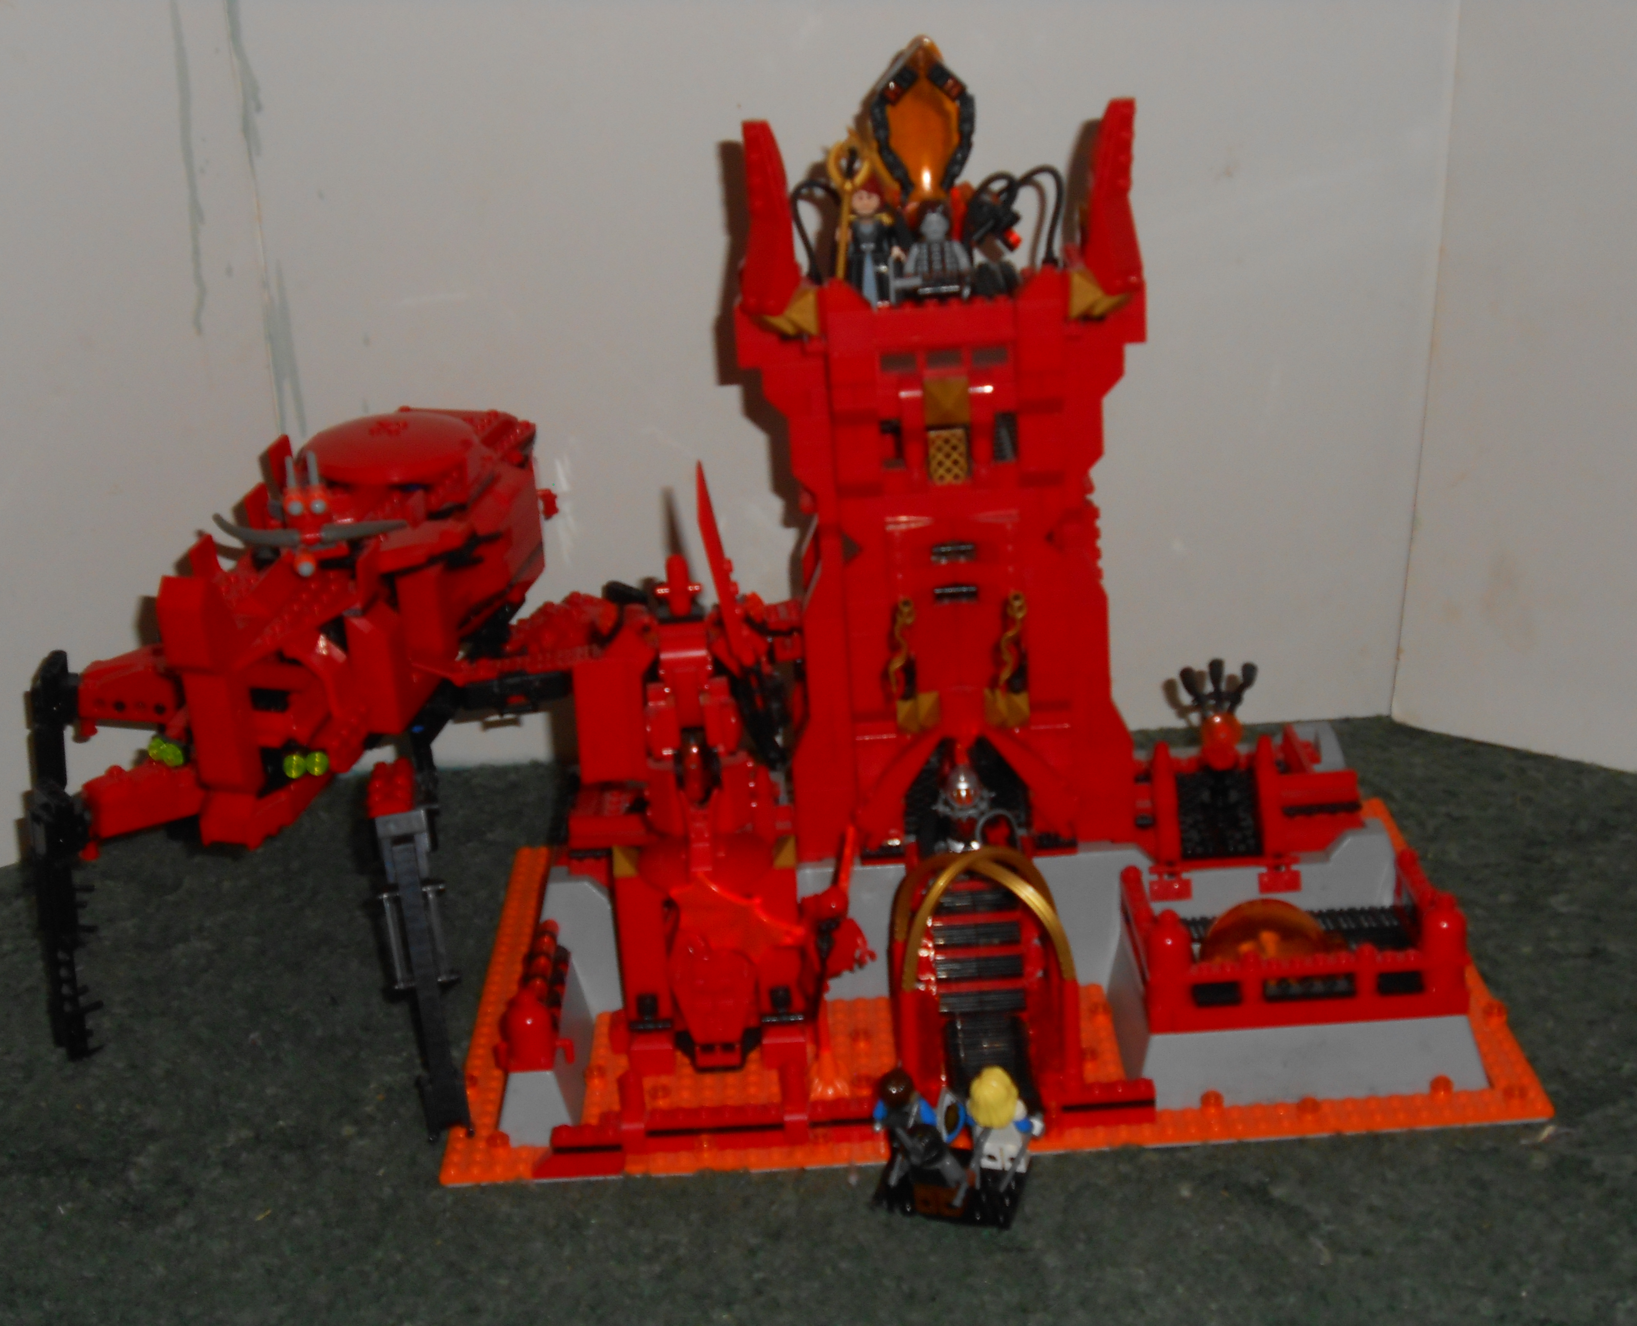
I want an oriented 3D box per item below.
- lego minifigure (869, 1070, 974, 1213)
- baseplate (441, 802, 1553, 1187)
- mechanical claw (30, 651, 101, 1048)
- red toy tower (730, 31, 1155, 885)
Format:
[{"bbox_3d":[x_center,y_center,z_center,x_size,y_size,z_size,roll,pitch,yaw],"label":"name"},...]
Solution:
[{"bbox_3d":[0.034,0.158,0.959,0.032,0.045,0.022,3,22,16],"label":"lego minifigure"},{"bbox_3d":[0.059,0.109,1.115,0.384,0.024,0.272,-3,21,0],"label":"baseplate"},{"bbox_3d":[-0.285,0.073,1.078,0.028,0.154,0.034,1,21,-2],"label":"mechanical claw"},{"bbox_3d":[0.047,-0.082,1.088,0.148,0.292,0.115,-3,21,0],"label":"red toy tower"}]

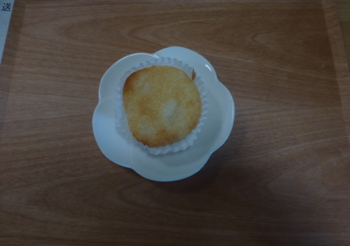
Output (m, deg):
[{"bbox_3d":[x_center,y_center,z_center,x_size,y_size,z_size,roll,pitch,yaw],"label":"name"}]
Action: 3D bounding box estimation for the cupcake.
[{"bbox_3d":[-0.011,-0.013,0.222,0.079,0.039,0.084,0,73,-1],"label":"cupcake"}]

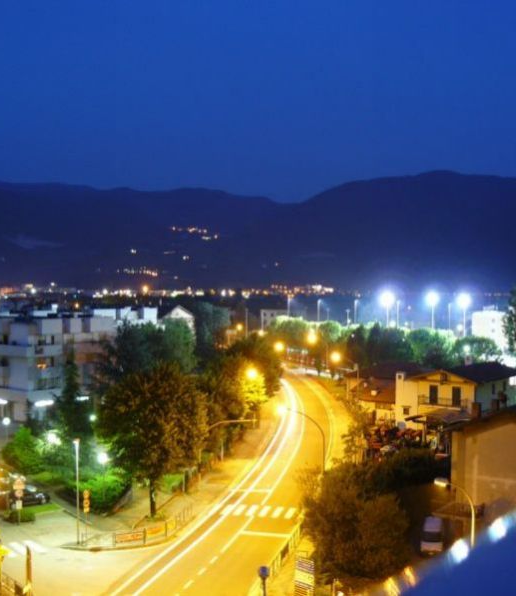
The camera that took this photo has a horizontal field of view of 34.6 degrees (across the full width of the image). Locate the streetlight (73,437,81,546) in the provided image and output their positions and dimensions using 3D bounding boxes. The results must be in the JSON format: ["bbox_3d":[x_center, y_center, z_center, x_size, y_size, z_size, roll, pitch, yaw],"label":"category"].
[{"bbox_3d":[-11.920,12.701,54.481,0.400,6.900,0.600,1,2,37],"label":"streetlight"}]

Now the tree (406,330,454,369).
[{"bbox_3d":[29.658,9.694,142.237,8.000,9.200,8.000,0,1,0],"label":"tree"}]

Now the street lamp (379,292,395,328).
[{"bbox_3d":[33.395,6.260,215.119,2.000,15.380,1.000,0,1,9],"label":"street lamp"}]

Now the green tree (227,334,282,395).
[{"bbox_3d":[-0.516,10.255,122.169,8.200,10.200,8.200,0,1,0],"label":"green tree"}]

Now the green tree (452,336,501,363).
[{"bbox_3d":[38.824,10.828,147.180,8.000,8.300,7.800,0,1,0],"label":"green tree"}]

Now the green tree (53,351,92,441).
[{"bbox_3d":[-18.664,10.442,83.239,4.100,10.200,4.100,0,1,0],"label":"green tree"}]

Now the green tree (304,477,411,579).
[{"bbox_3d":[6.146,13.522,51.097,6.300,5.800,6.000,0,1,0],"label":"green tree"}]

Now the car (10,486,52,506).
[{"bbox_3d":[-18.032,15.496,65.242,3.800,1.420,1.680,-1,1,-30],"label":"car"}]

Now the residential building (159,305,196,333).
[{"bbox_3d":[-23.543,7.797,245.146,11.000,11.400,12.000,0,1,-6],"label":"residential building"}]

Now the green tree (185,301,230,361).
[{"bbox_3d":[-10.084,7.308,165.192,9.200,13.000,9.000,0,1,0],"label":"green tree"}]

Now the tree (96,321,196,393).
[{"bbox_3d":[-13.090,9.191,98.150,11.500,13.050,10.500,0,1,0],"label":"tree"}]

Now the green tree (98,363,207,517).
[{"bbox_3d":[-7.770,10.364,60.933,7.800,11.300,7.600,0,1,0],"label":"green tree"}]

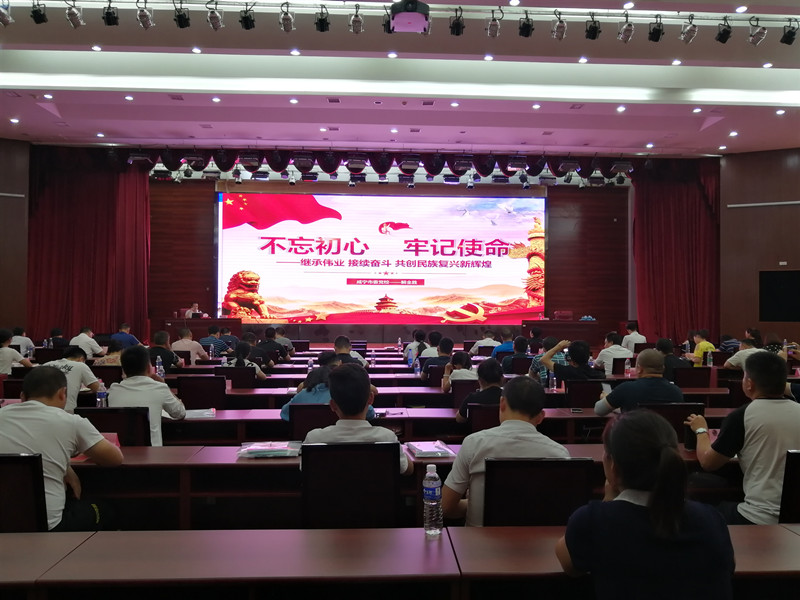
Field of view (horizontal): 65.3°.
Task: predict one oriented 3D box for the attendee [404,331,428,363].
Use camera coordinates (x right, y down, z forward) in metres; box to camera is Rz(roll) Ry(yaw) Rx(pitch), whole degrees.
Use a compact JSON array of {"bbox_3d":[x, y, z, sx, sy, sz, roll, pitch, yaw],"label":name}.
[{"bbox_3d":[0.274,1.092,9.773,0.460,1.226,0.750,0,-1,0],"label":"attendee"}]

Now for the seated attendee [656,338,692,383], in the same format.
[{"bbox_3d":[3.079,1.066,7.264,0.530,1.230,0.720,0,-1,-3],"label":"seated attendee"}]

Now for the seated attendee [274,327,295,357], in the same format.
[{"bbox_3d":[-2.103,1.110,11.127,0.530,1.260,0.720,0,-1,-3],"label":"seated attendee"}]

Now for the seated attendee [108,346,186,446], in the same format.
[{"bbox_3d":[-1.685,0.931,4.097,0.530,1.270,0.750,0,-1,1],"label":"seated attendee"}]

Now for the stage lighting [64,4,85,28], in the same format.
[{"bbox_3d":[-4.182,-3.662,8.018,0.190,0.310,0.230,0,-1,-2],"label":"stage lighting"}]

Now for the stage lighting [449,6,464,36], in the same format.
[{"bbox_3d":[0.704,-3.494,7.820,0.200,0.342,0.270,0,-1,-8],"label":"stage lighting"}]

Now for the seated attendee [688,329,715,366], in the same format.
[{"bbox_3d":[4.811,1.093,9.953,0.500,1.243,0.750,1,-1,-24],"label":"seated attendee"}]

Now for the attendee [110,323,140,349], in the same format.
[{"bbox_3d":[-5.532,1.115,12.607,0.540,1.282,0.720,0,-1,-3],"label":"attendee"}]

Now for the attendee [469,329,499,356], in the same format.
[{"bbox_3d":[1.532,1.142,11.177,0.550,1.188,0.780,0,-1,-4],"label":"attendee"}]

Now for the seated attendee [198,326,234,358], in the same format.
[{"bbox_3d":[-3.233,1.092,10.990,0.550,1.266,0.780,0,-1,1],"label":"seated attendee"}]

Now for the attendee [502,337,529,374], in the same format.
[{"bbox_3d":[1.607,1.100,8.554,0.530,1.204,0.720,0,-1,-3],"label":"attendee"}]

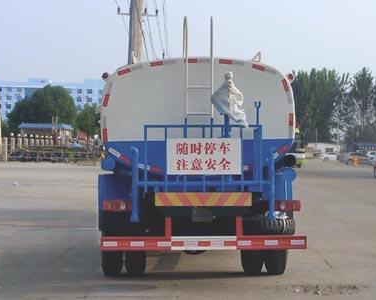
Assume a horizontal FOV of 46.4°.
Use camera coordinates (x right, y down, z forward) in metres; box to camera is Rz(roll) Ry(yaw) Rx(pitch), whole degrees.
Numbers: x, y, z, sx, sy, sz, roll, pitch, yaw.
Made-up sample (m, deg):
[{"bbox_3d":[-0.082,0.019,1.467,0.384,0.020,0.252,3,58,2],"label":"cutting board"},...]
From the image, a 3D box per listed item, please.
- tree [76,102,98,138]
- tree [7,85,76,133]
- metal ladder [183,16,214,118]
[{"bbox_3d":[-12.300,-2.400,54.000,3.570,6.890,3.600,0,0,0],"label":"tree"},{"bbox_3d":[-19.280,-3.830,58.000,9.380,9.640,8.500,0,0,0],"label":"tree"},{"bbox_3d":[0.120,-0.970,5.200,0.340,1.240,0.300,0,0,-6],"label":"metal ladder"}]

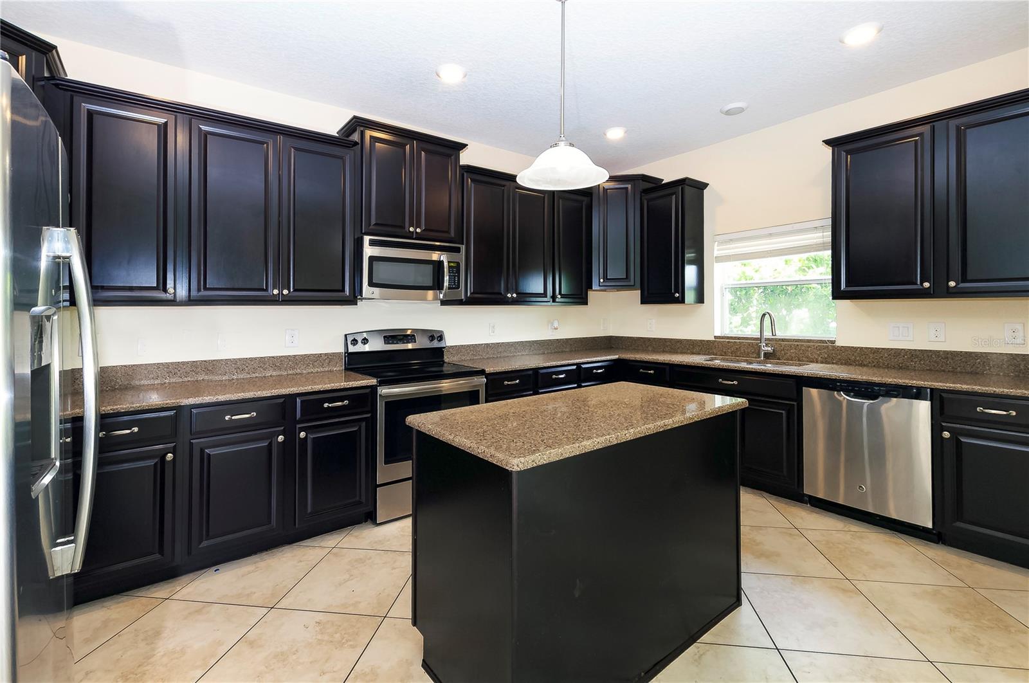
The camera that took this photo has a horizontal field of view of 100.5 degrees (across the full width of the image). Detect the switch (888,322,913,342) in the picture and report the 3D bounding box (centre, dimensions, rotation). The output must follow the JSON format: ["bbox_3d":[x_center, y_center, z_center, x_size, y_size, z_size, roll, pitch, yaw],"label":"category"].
[{"bbox_3d":[2.518,-0.063,2.790,0.010,0.117,0.117,-2,3,-35],"label":"switch"}]

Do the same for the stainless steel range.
[{"bbox_3d":[-0.714,0.529,3.110,0.765,1.173,0.710,-2,3,-35],"label":"stainless steel range"}]

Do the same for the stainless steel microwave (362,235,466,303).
[{"bbox_3d":[-0.790,-0.510,3.144,0.761,0.406,0.405,-3,5,-36],"label":"stainless steel microwave"}]

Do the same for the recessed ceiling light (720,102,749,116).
[{"bbox_3d":[1.583,-1.675,3.089,0.190,0.025,0.190,-1,4,0],"label":"recessed ceiling light"}]

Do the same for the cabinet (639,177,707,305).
[{"bbox_3d":[1.442,-0.856,3.888,0.385,1.036,0.489,-3,5,-36],"label":"cabinet"}]

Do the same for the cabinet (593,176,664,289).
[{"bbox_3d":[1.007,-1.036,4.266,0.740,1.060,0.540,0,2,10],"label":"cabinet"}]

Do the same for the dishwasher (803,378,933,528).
[{"bbox_3d":[2.244,0.623,2.649,0.610,0.800,0.600,-2,3,-35],"label":"dishwasher"}]

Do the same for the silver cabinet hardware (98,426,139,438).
[{"bbox_3d":[-1.790,0.411,1.936,0.130,0.020,0.029,-3,5,-36],"label":"silver cabinet hardware"}]

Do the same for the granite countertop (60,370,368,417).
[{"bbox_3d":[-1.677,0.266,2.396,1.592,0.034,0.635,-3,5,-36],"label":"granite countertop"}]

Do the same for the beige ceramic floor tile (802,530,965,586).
[{"bbox_3d":[1.880,1.121,2.249,0.510,0.012,0.510,0,2,8],"label":"beige ceramic floor tile"}]

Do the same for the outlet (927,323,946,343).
[{"bbox_3d":[2.615,-0.056,2.651,0.010,0.118,0.075,-2,3,-35],"label":"outlet"}]

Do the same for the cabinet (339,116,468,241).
[{"bbox_3d":[-0.793,-1.082,3.113,0.830,0.717,0.430,-2,3,-35],"label":"cabinet"}]

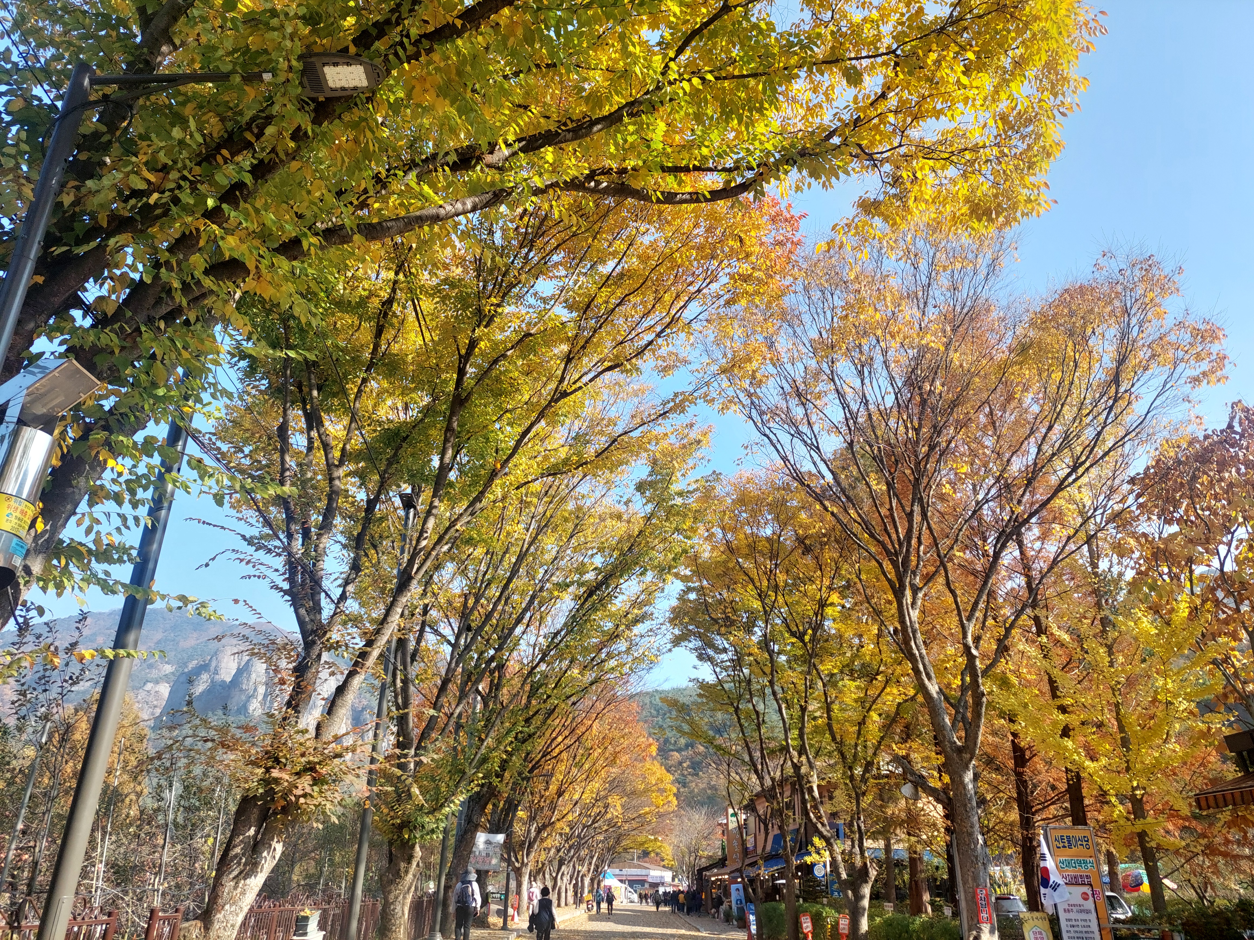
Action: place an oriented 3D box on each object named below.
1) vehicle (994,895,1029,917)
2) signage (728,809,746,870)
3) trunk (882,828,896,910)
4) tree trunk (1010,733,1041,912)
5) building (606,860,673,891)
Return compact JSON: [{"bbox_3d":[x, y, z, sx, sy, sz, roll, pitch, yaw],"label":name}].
[{"bbox_3d":[16.133,19.066,38.496,1.850,1.680,4.600,-5,-25,16],"label":"vehicle"},{"bbox_3d":[6.267,21.190,51.958,0.980,3.200,0.250,1,-24,2],"label":"signage"},{"bbox_3d":[8.754,13.416,30.286,0.320,2.600,0.320,0,-24,5],"label":"trunk"},{"bbox_3d":[13.204,11.760,29.989,0.490,5.600,0.490,0,-24,5],"label":"tree trunk"},{"bbox_3d":[2.010,65.015,142.966,9.000,5.900,11.000,-2,-24,8],"label":"building"}]

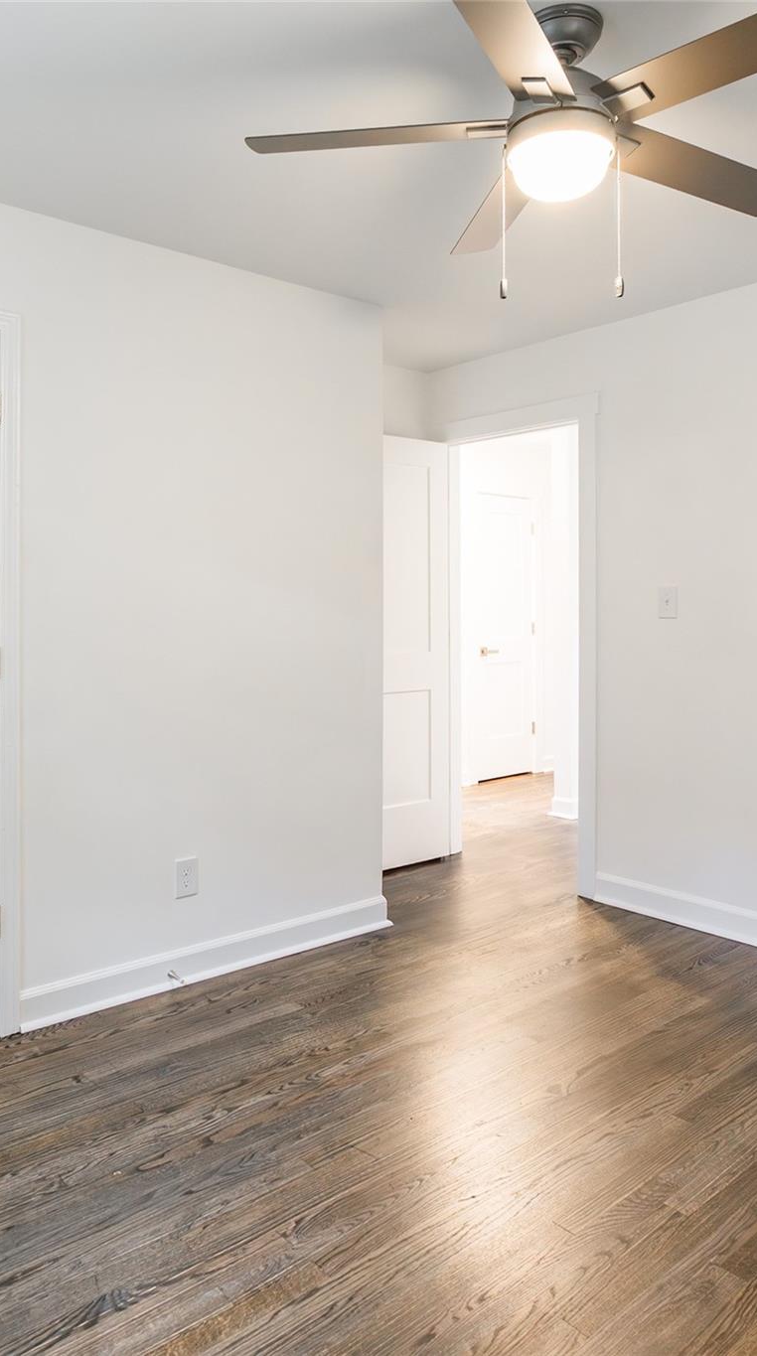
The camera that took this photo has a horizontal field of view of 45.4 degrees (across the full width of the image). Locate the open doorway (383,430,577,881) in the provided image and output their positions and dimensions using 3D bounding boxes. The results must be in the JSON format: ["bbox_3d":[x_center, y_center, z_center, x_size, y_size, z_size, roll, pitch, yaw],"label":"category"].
[{"bbox_3d":[0.671,-0.109,4.329,0.130,2.080,0.840,-2,3,-42],"label":"open doorway"}]

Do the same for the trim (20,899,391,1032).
[{"bbox_3d":[-0.515,0.965,3.160,1.460,0.120,0.030,-2,3,-39],"label":"trim"}]

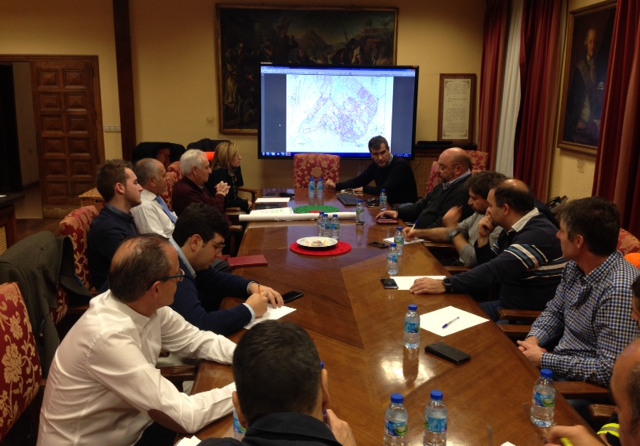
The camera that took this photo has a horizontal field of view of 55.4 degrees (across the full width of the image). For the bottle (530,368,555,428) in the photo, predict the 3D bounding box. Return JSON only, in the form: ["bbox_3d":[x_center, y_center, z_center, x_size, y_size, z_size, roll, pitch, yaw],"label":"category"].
[{"bbox_3d":[0.655,0.508,1.778,0.062,0.165,0.062,0,13,0],"label":"bottle"}]

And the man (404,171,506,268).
[{"bbox_3d":[0.967,0.292,3.918,0.750,1.240,0.600,1,12,0],"label":"man"}]

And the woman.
[{"bbox_3d":[-0.781,-0.122,5.609,0.720,1.220,0.500,4,13,17],"label":"woman"}]

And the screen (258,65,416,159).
[{"bbox_3d":[0.210,-1.274,7.093,1.830,1.070,0.090,0,13,0],"label":"screen"}]

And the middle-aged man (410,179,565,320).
[{"bbox_3d":[0.856,0.426,3.108,0.820,1.300,0.580,1,12,3],"label":"middle-aged man"}]

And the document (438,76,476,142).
[{"bbox_3d":[1.711,-1.419,7.626,0.445,0.870,0.040,0,13,0],"label":"document"}]

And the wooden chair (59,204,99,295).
[{"bbox_3d":[-1.035,0.472,3.378,0.620,1.070,0.580,0,12,-1],"label":"wooden chair"}]

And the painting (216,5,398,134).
[{"bbox_3d":[-0.163,-1.913,7.741,2.260,1.600,0.070,0,12,-1],"label":"painting"}]

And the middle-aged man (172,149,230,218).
[{"bbox_3d":[-0.840,0.034,4.824,0.750,1.250,0.550,2,13,11],"label":"middle-aged man"}]

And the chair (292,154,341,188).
[{"bbox_3d":[-0.029,-0.135,6.232,0.560,1.070,0.620,0,12,-1],"label":"chair"}]

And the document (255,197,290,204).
[{"bbox_3d":[-0.416,-0.203,5.465,0.297,0.004,0.215,1,12,0],"label":"document"}]

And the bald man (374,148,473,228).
[{"bbox_3d":[0.780,0.081,4.529,0.800,1.270,0.600,-5,14,-22],"label":"bald man"}]

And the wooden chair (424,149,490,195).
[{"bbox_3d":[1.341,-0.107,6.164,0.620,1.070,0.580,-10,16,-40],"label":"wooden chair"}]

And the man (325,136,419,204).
[{"bbox_3d":[0.559,-0.115,5.407,0.800,1.280,0.700,-11,16,-39],"label":"man"}]

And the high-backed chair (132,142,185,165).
[{"bbox_3d":[-1.982,-0.432,7.382,0.600,1.060,0.620,-2,13,-6],"label":"high-backed chair"}]

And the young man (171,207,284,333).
[{"bbox_3d":[-0.535,0.522,2.743,0.840,1.230,0.580,1,12,3],"label":"young man"}]

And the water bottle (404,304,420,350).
[{"bbox_3d":[0.353,0.395,2.342,0.059,0.168,0.059,1,12,0],"label":"water bottle"}]

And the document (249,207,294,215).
[{"bbox_3d":[-0.384,-0.086,4.893,0.340,0.016,0.300,1,12,0],"label":"document"}]

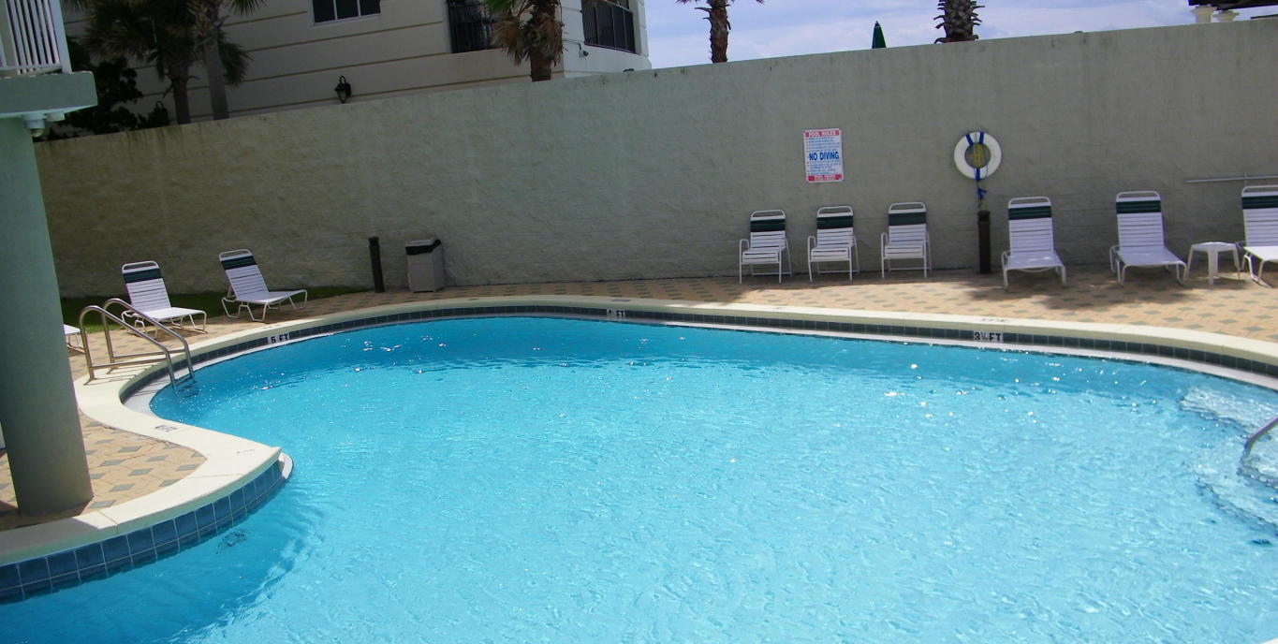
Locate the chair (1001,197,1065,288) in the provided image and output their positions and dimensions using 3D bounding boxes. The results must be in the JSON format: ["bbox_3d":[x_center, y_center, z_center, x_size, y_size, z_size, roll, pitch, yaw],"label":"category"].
[{"bbox_3d":[4.740,-0.975,12.450,0.640,0.940,1.549,-1,11,19],"label":"chair"}]

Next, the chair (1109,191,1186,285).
[{"bbox_3d":[5.869,-0.984,11.972,0.640,0.940,1.531,-1,11,20],"label":"chair"}]

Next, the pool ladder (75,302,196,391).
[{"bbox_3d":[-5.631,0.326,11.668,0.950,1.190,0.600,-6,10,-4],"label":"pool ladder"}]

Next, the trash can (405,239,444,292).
[{"bbox_3d":[-3.324,-0.864,16.185,0.460,0.760,0.430,-1,11,21],"label":"trash can"}]

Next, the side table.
[{"bbox_3d":[6.366,-0.658,11.481,0.430,0.390,0.430,-7,11,-14],"label":"side table"}]

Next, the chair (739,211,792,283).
[{"bbox_3d":[1.739,-1.041,14.266,0.580,0.930,0.650,0,11,24],"label":"chair"}]

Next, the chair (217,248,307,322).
[{"bbox_3d":[-5.499,-0.573,15.128,1.552,0.940,0.640,4,14,42],"label":"chair"}]

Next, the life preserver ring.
[{"bbox_3d":[4.413,-2.168,13.479,0.600,0.610,0.100,-1,11,20],"label":"life preserver ring"}]

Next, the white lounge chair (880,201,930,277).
[{"bbox_3d":[3.515,-1.076,13.612,0.580,0.930,0.650,-1,11,22],"label":"white lounge chair"}]

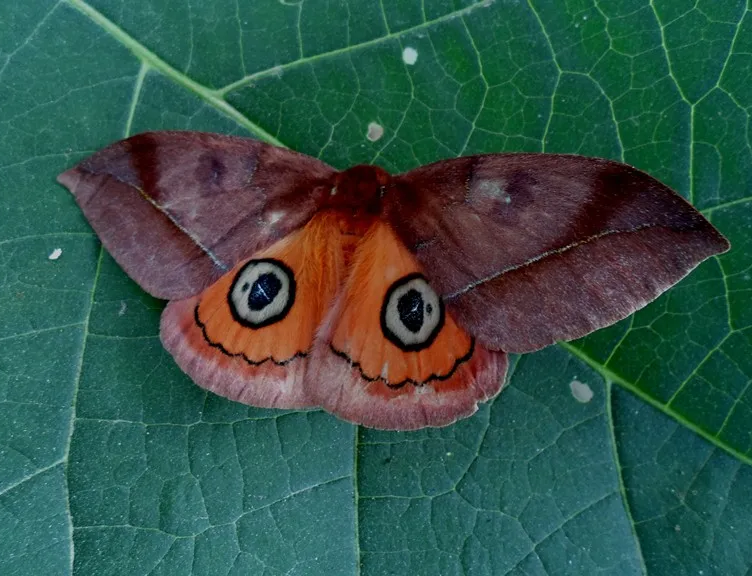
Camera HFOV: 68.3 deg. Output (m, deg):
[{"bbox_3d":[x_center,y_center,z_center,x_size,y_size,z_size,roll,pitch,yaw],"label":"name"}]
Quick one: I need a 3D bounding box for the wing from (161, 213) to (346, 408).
[{"bbox_3d":[-0.020,0.002,0.089,0.029,0.006,0.032,7,72,11],"label":"wing"}]

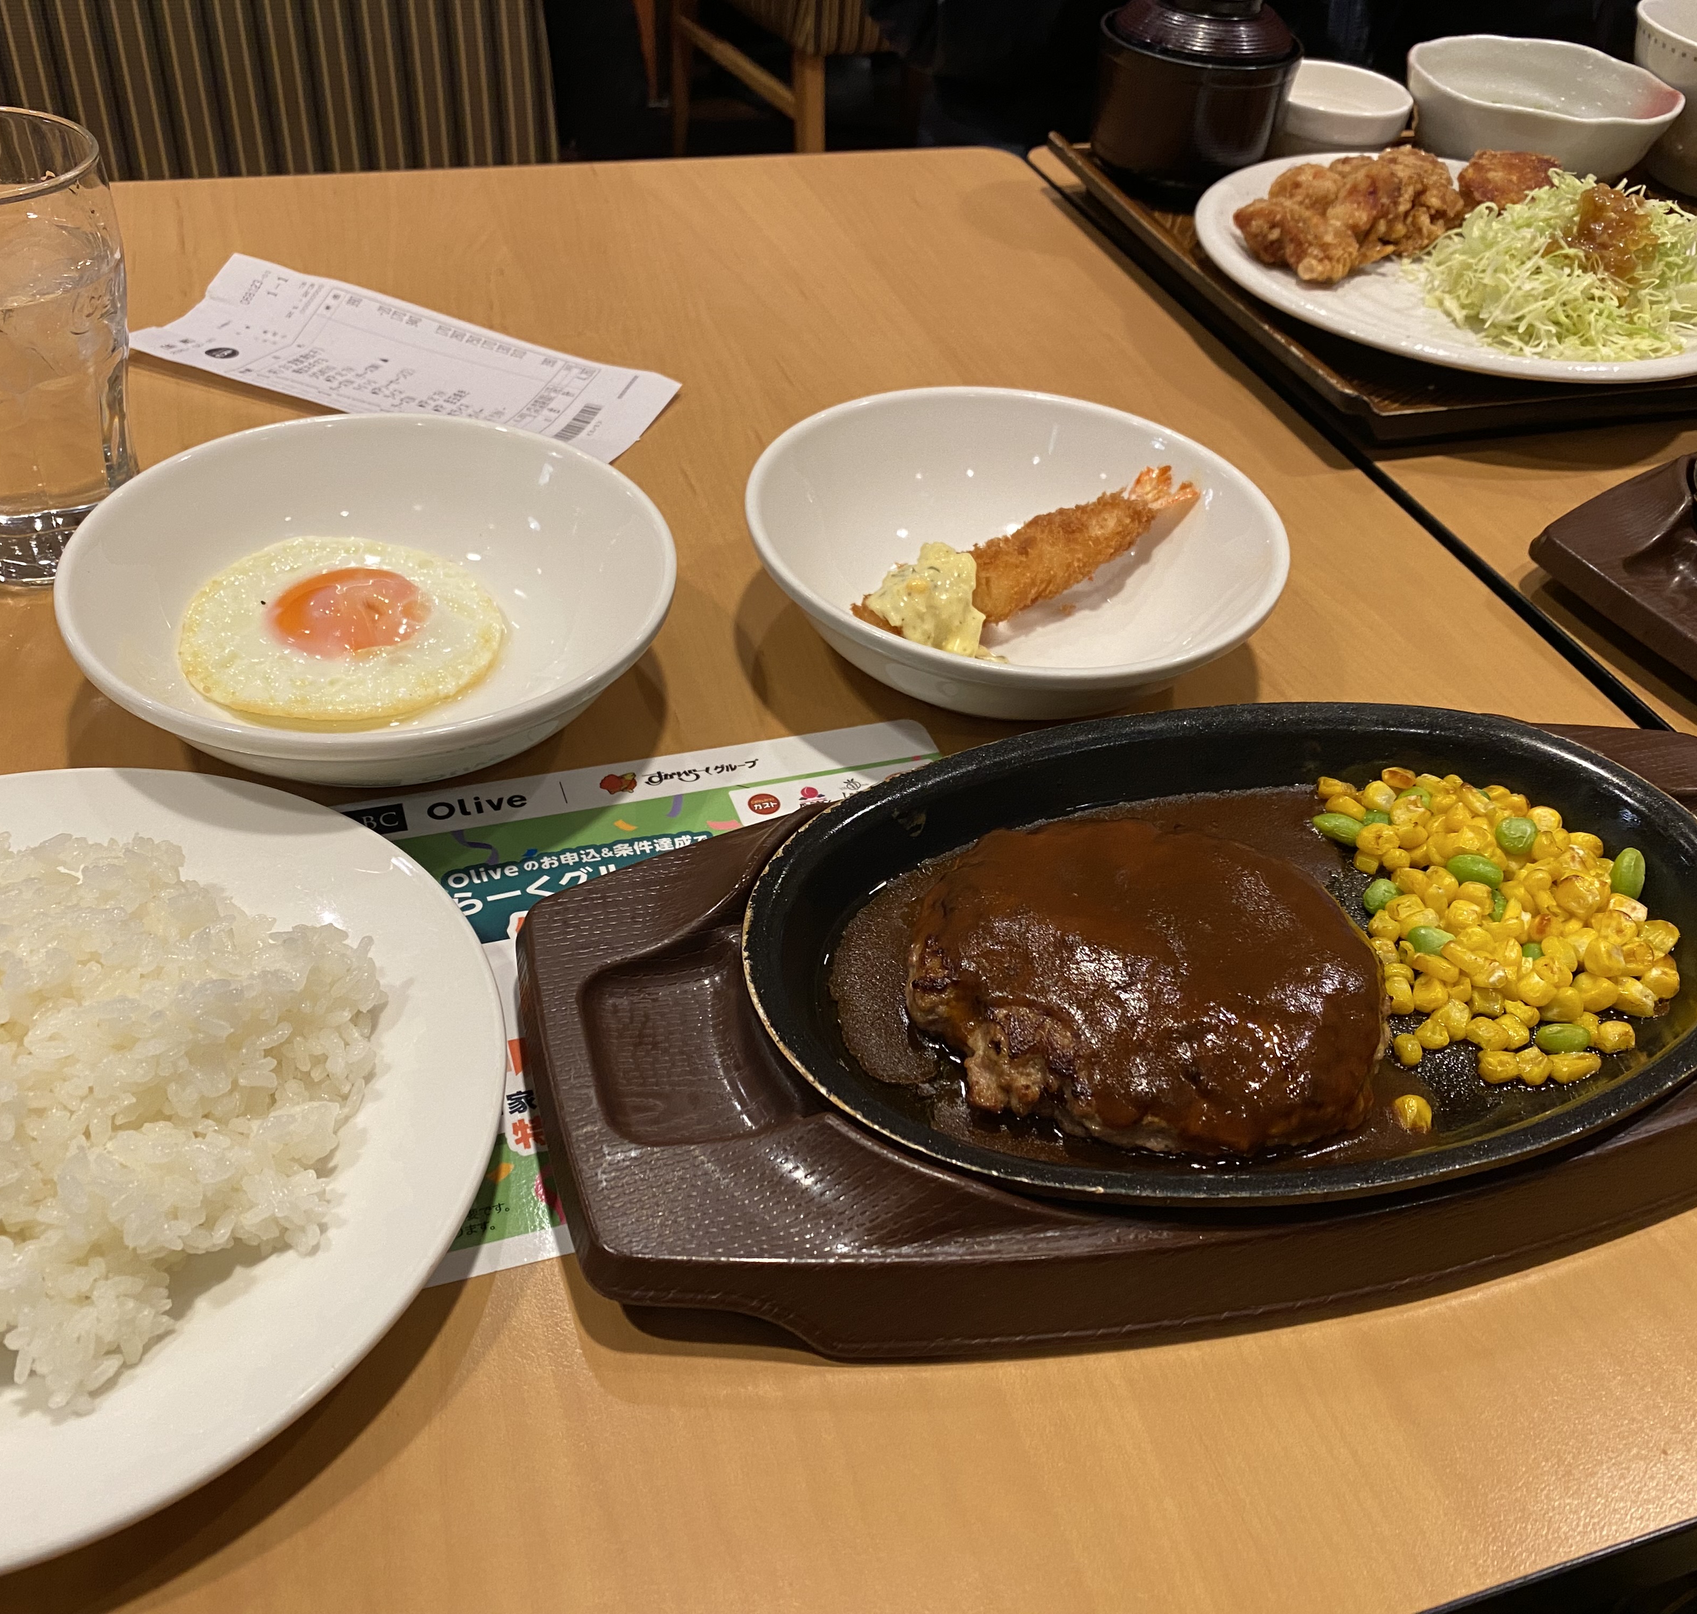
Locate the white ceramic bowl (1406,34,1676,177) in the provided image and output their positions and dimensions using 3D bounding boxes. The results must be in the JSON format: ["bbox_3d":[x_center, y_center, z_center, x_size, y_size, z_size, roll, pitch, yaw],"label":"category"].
[{"bbox_3d":[0.348,-0.346,0.826,0.137,0.050,0.137,-9,43,-17],"label":"white ceramic bowl"}]

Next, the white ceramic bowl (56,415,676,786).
[{"bbox_3d":[-0.127,-0.049,0.447,0.159,0.048,0.159,-9,43,-17],"label":"white ceramic bowl"}]

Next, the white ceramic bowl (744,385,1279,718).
[{"bbox_3d":[0.048,-0.068,0.491,0.159,0.048,0.159,4,41,-3],"label":"white ceramic bowl"}]

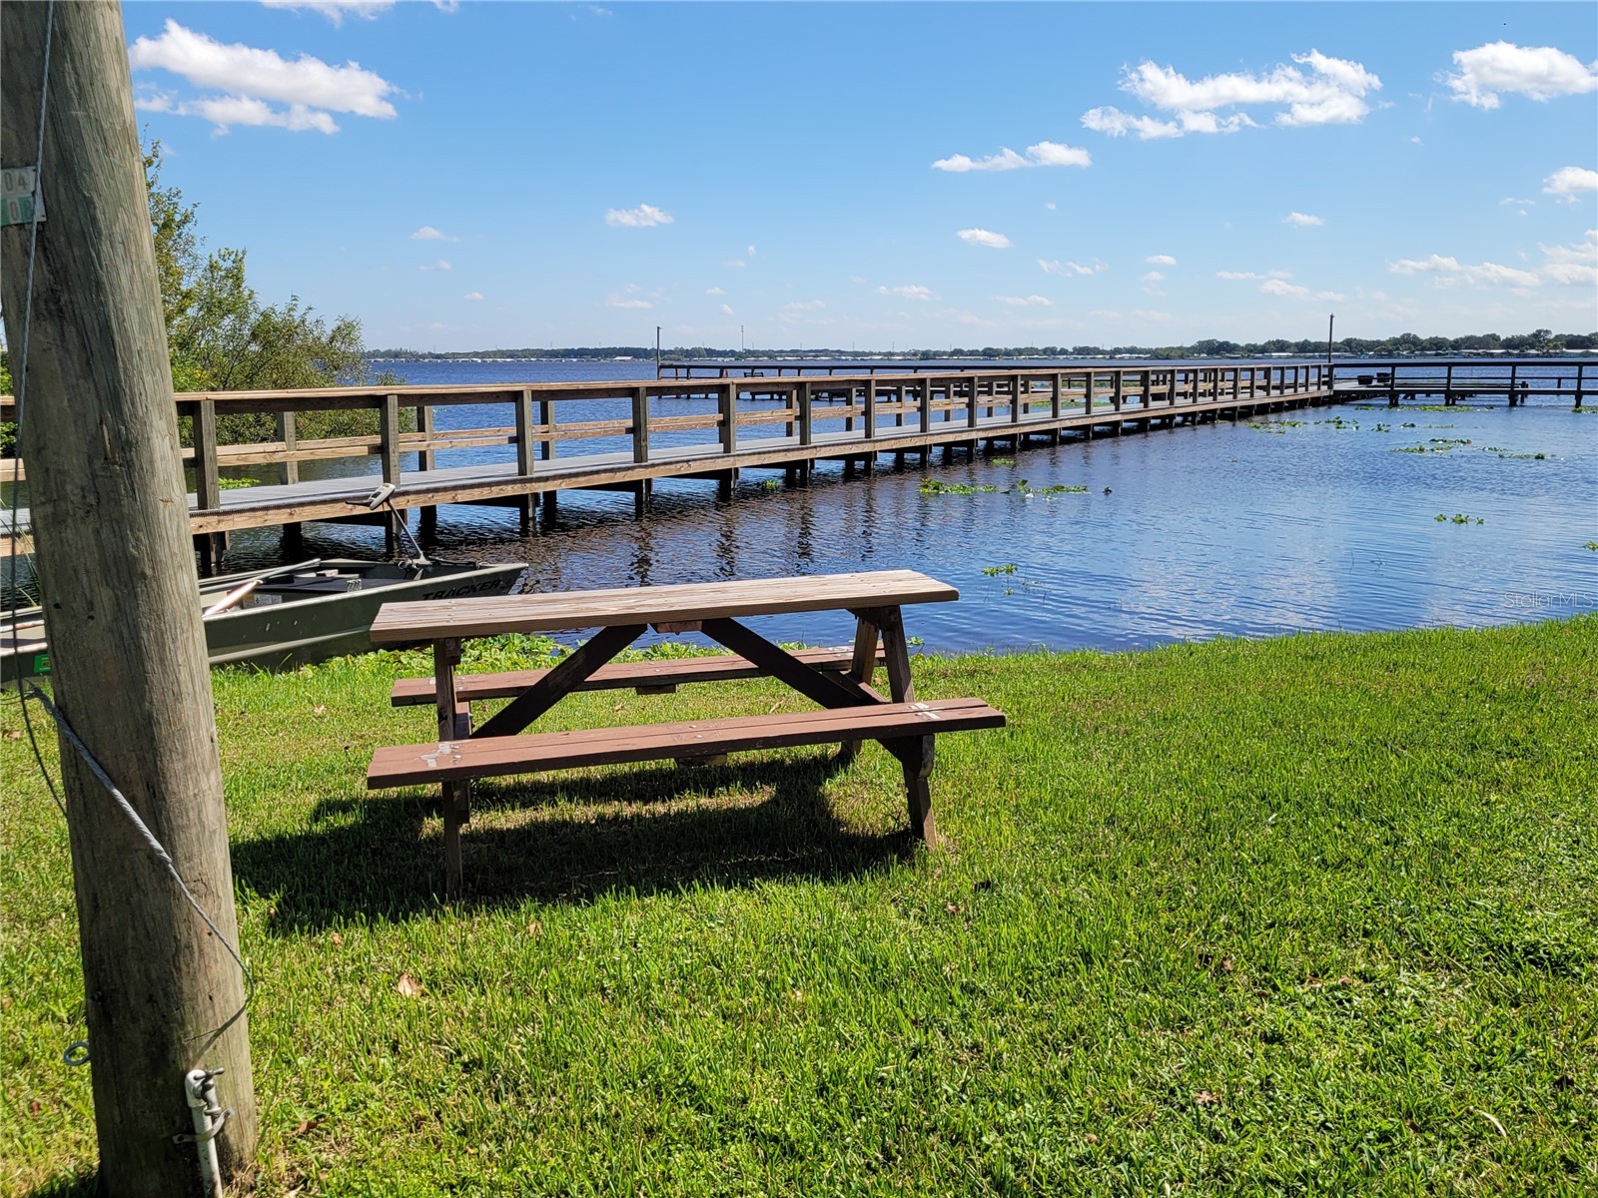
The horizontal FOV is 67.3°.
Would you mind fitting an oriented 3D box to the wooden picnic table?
[{"bbox_3d":[-0.417,0.373,4.071,1.872,0.765,1.219,-4,10,-14],"label":"wooden picnic table"}]

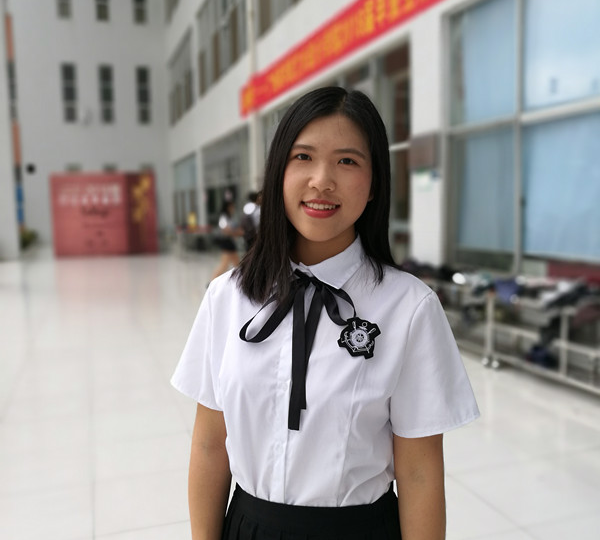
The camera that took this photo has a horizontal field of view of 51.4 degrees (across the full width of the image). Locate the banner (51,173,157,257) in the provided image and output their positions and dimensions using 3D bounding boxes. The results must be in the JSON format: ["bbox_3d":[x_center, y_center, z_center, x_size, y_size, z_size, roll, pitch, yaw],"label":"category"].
[{"bbox_3d":[-6.418,-1.832,20.686,3.267,2.798,0.400,-3,6,-19],"label":"banner"}]

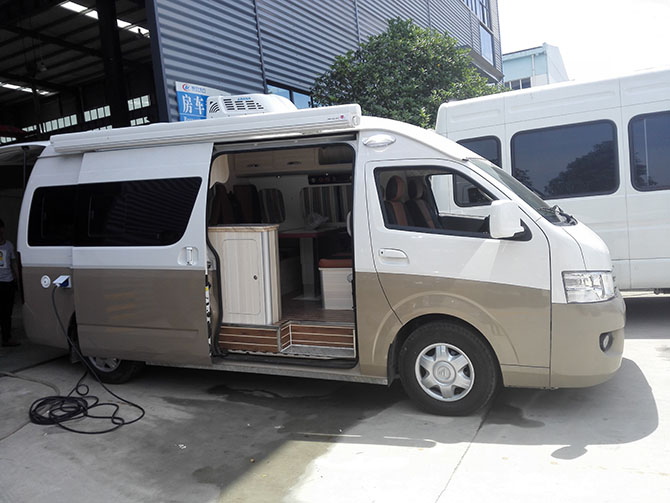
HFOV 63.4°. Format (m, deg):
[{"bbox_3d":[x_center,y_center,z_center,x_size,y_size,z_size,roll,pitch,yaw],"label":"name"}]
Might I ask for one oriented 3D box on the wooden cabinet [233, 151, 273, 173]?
[{"bbox_3d":[-0.819,-1.023,5.963,0.470,0.300,0.310,0,6,21],"label":"wooden cabinet"}]

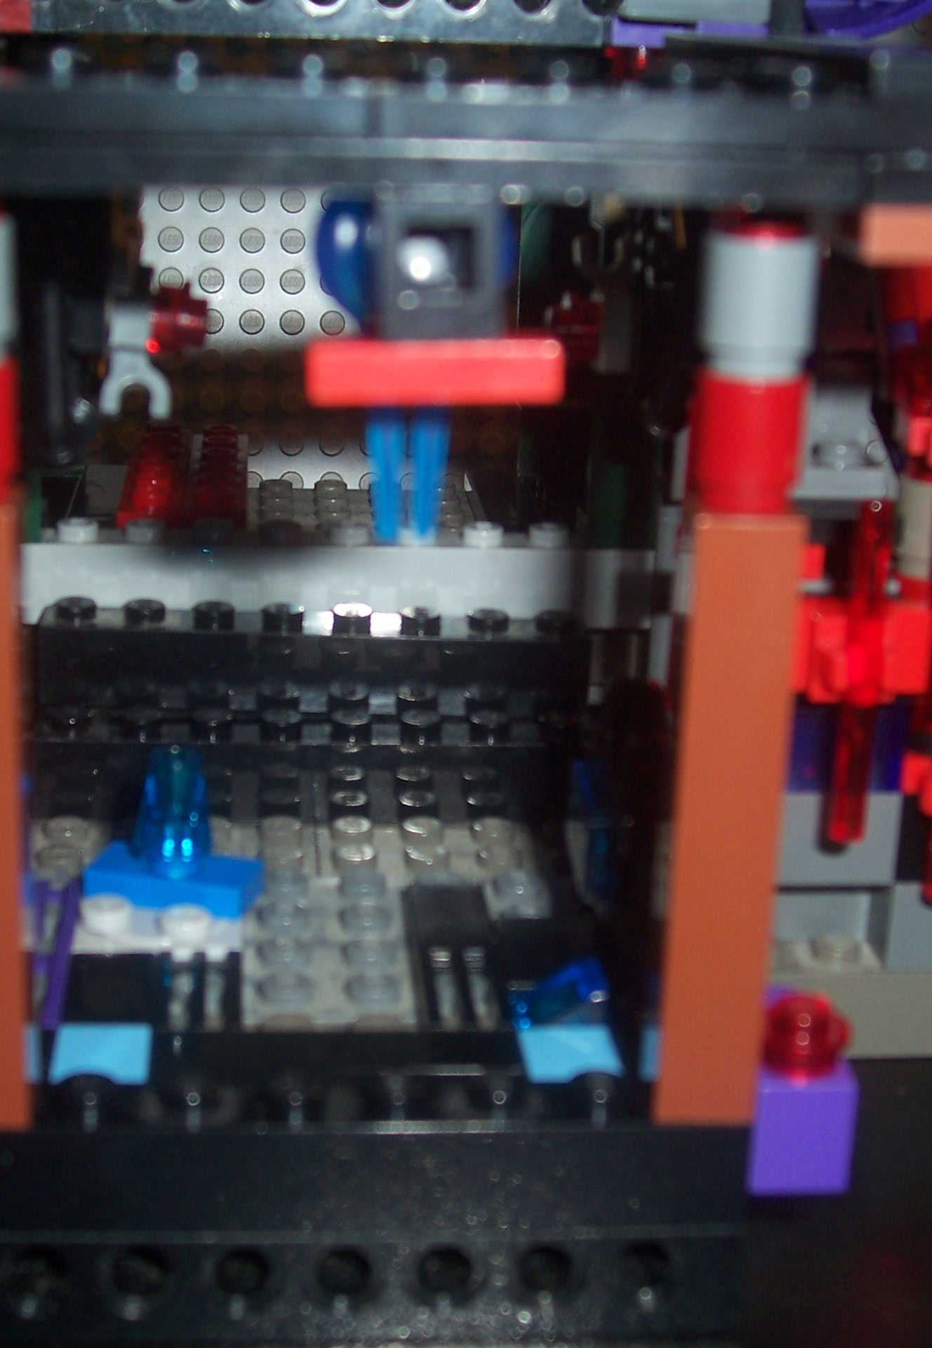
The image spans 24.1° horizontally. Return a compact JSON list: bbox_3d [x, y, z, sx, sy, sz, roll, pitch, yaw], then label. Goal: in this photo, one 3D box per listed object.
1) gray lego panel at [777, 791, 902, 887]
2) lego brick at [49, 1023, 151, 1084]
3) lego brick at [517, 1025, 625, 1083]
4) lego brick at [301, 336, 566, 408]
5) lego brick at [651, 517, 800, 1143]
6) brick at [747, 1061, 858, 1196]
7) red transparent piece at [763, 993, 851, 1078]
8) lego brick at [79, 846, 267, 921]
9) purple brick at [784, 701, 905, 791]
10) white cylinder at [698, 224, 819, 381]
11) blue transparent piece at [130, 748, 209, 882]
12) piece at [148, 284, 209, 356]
[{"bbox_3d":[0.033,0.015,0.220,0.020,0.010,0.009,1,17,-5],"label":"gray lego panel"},{"bbox_3d":[-0.030,0.032,0.178,0.008,0.003,0.009,1,18,-5],"label":"lego brick"},{"bbox_3d":[0.009,0.033,0.182,0.008,0.003,0.009,1,17,-5],"label":"lego brick"},{"bbox_3d":[-0.002,-0.019,0.139,0.016,0.003,0.008,1,17,-5],"label":"lego brick"},{"bbox_3d":[0.019,0.011,0.167,0.008,0.048,0.008,1,17,-5],"label":"lego brick"},{"bbox_3d":[0.026,0.035,0.175,0.008,0.010,0.008,1,18,-5],"label":"brick"},{"bbox_3d":[0.027,0.028,0.173,0.008,0.005,0.008,1,18,-5],"label":"red transparent piece"},{"bbox_3d":[-0.029,0.020,0.217,0.016,0.003,0.008,6,18,12],"label":"lego brick"},{"bbox_3d":[0.033,0.006,0.218,0.020,0.010,0.009,1,17,-5],"label":"purple brick"},{"bbox_3d":[0.021,-0.026,0.155,0.008,0.010,0.008,1,17,-5],"label":"white cylinder"},{"bbox_3d":[-0.029,0.014,0.215,0.008,0.011,0.008,1,17,-5],"label":"blue transparent piece"},{"bbox_3d":[-0.026,-0.031,0.194,0.006,0.006,0.006,1,17,-5],"label":"piece"}]

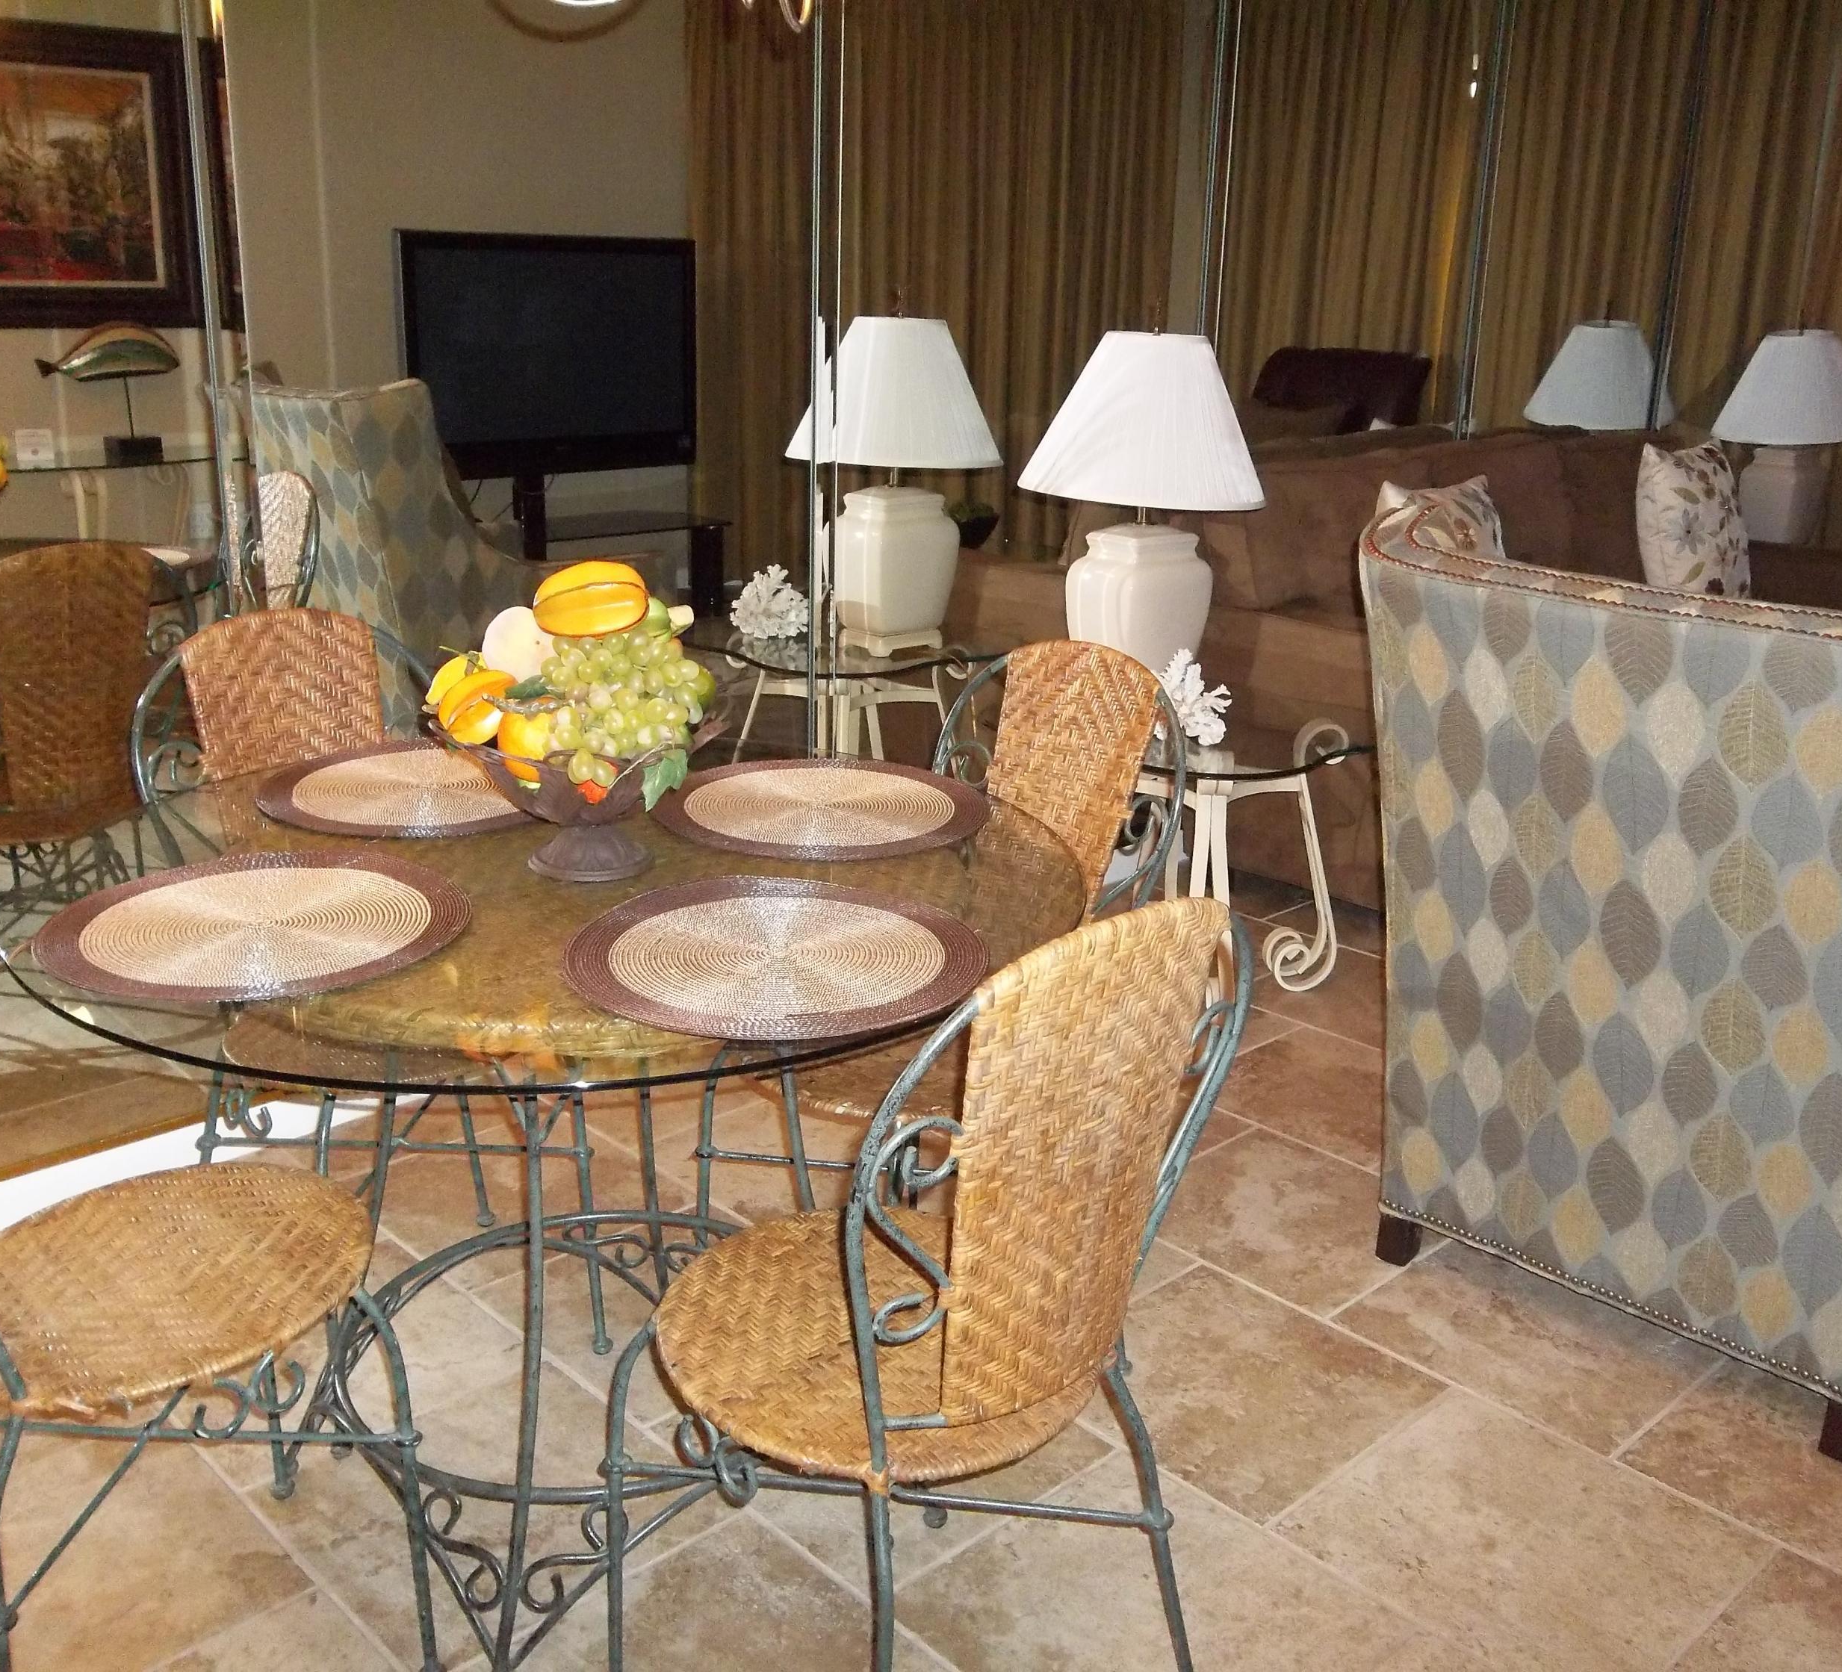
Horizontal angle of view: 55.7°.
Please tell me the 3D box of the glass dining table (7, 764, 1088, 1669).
[{"bbox_3d":[-0.342,0.394,1.805,0.990,0.773,0.990,-14,23,-42],"label":"glass dining table"}]

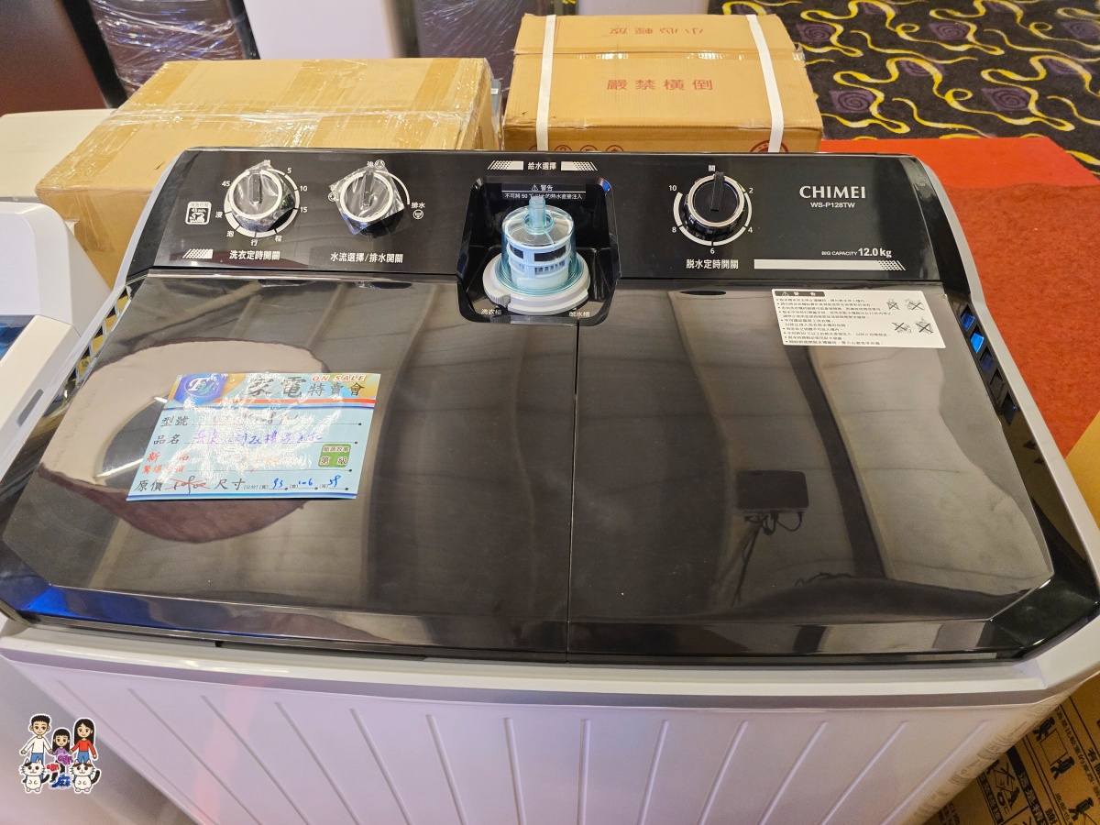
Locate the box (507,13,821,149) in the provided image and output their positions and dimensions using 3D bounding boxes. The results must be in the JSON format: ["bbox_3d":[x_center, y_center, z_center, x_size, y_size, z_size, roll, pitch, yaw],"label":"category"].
[{"bbox_3d":[0.206,-0.351,1.718,0.527,0.897,0.515,1,47,3],"label":"box"}]

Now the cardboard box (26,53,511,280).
[{"bbox_3d":[-0.461,-0.214,1.613,0.641,0.887,0.484,1,47,3],"label":"cardboard box"}]

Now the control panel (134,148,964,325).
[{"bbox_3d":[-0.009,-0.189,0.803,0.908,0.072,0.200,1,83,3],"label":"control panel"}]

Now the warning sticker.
[{"bbox_3d":[0.315,-0.098,0.753,0.157,0.002,0.082,1,52,3],"label":"warning sticker"}]

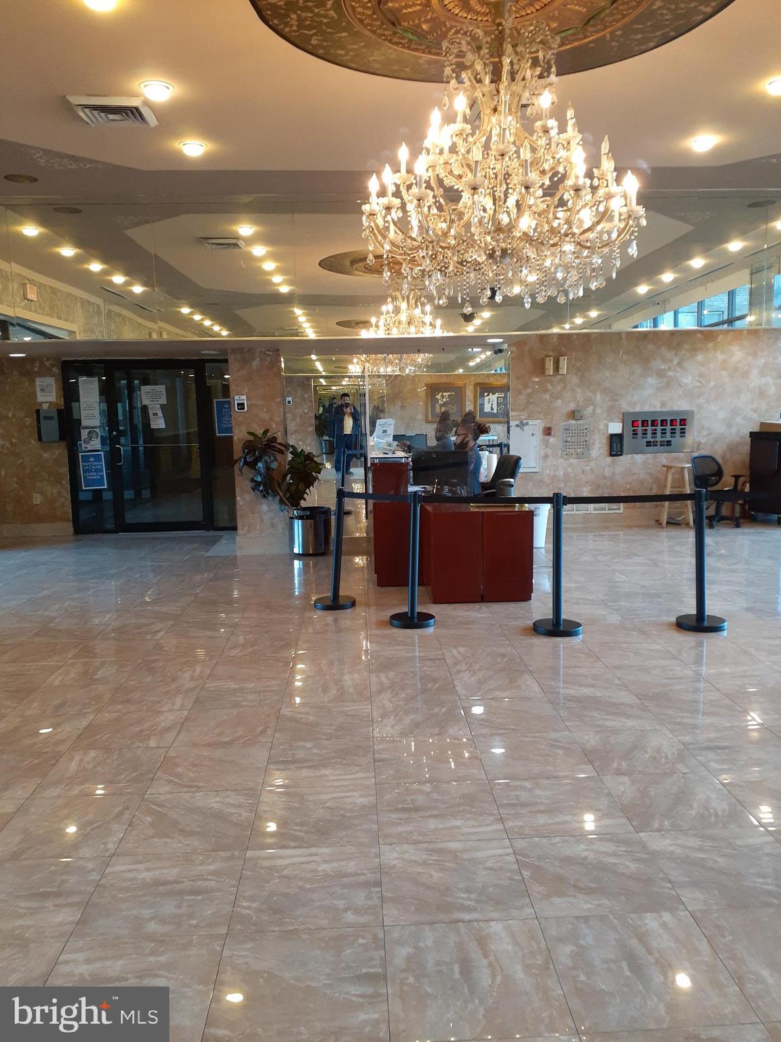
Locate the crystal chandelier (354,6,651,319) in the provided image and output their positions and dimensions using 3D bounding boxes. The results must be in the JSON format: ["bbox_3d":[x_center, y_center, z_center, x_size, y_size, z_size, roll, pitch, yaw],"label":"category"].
[{"bbox_3d":[0.529,-1.690,3.886,1.356,1.338,1.356,-2,8,-2],"label":"crystal chandelier"}]

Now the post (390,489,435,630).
[{"bbox_3d":[0.151,0.251,5.651,0.330,0.940,0.330,-2,8,-2],"label":"post"}]

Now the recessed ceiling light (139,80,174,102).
[{"bbox_3d":[-1.396,-2.559,4.850,0.204,0.070,0.204,-2,8,-2],"label":"recessed ceiling light"}]

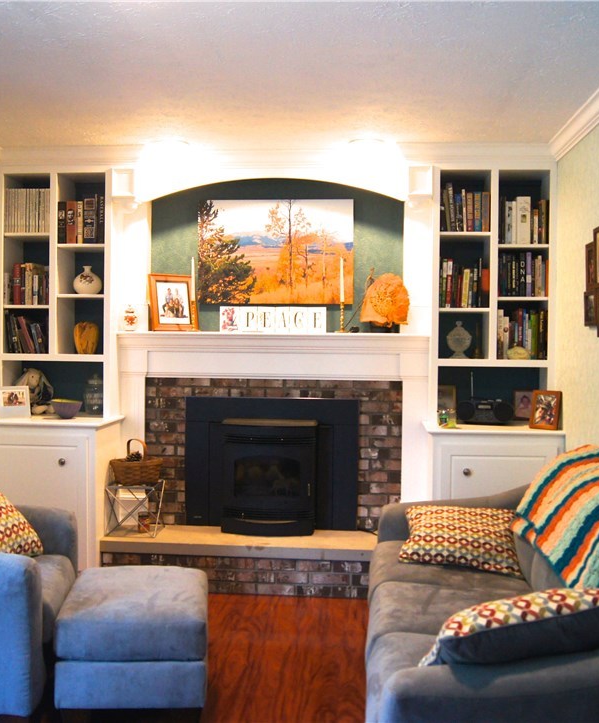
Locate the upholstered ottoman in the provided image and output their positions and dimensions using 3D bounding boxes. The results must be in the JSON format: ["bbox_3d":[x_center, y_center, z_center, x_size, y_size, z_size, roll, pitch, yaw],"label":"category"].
[{"bbox_3d":[-0.615,1.107,3.149,0.520,0.440,0.620,0,2,-5],"label":"upholstered ottoman"}]

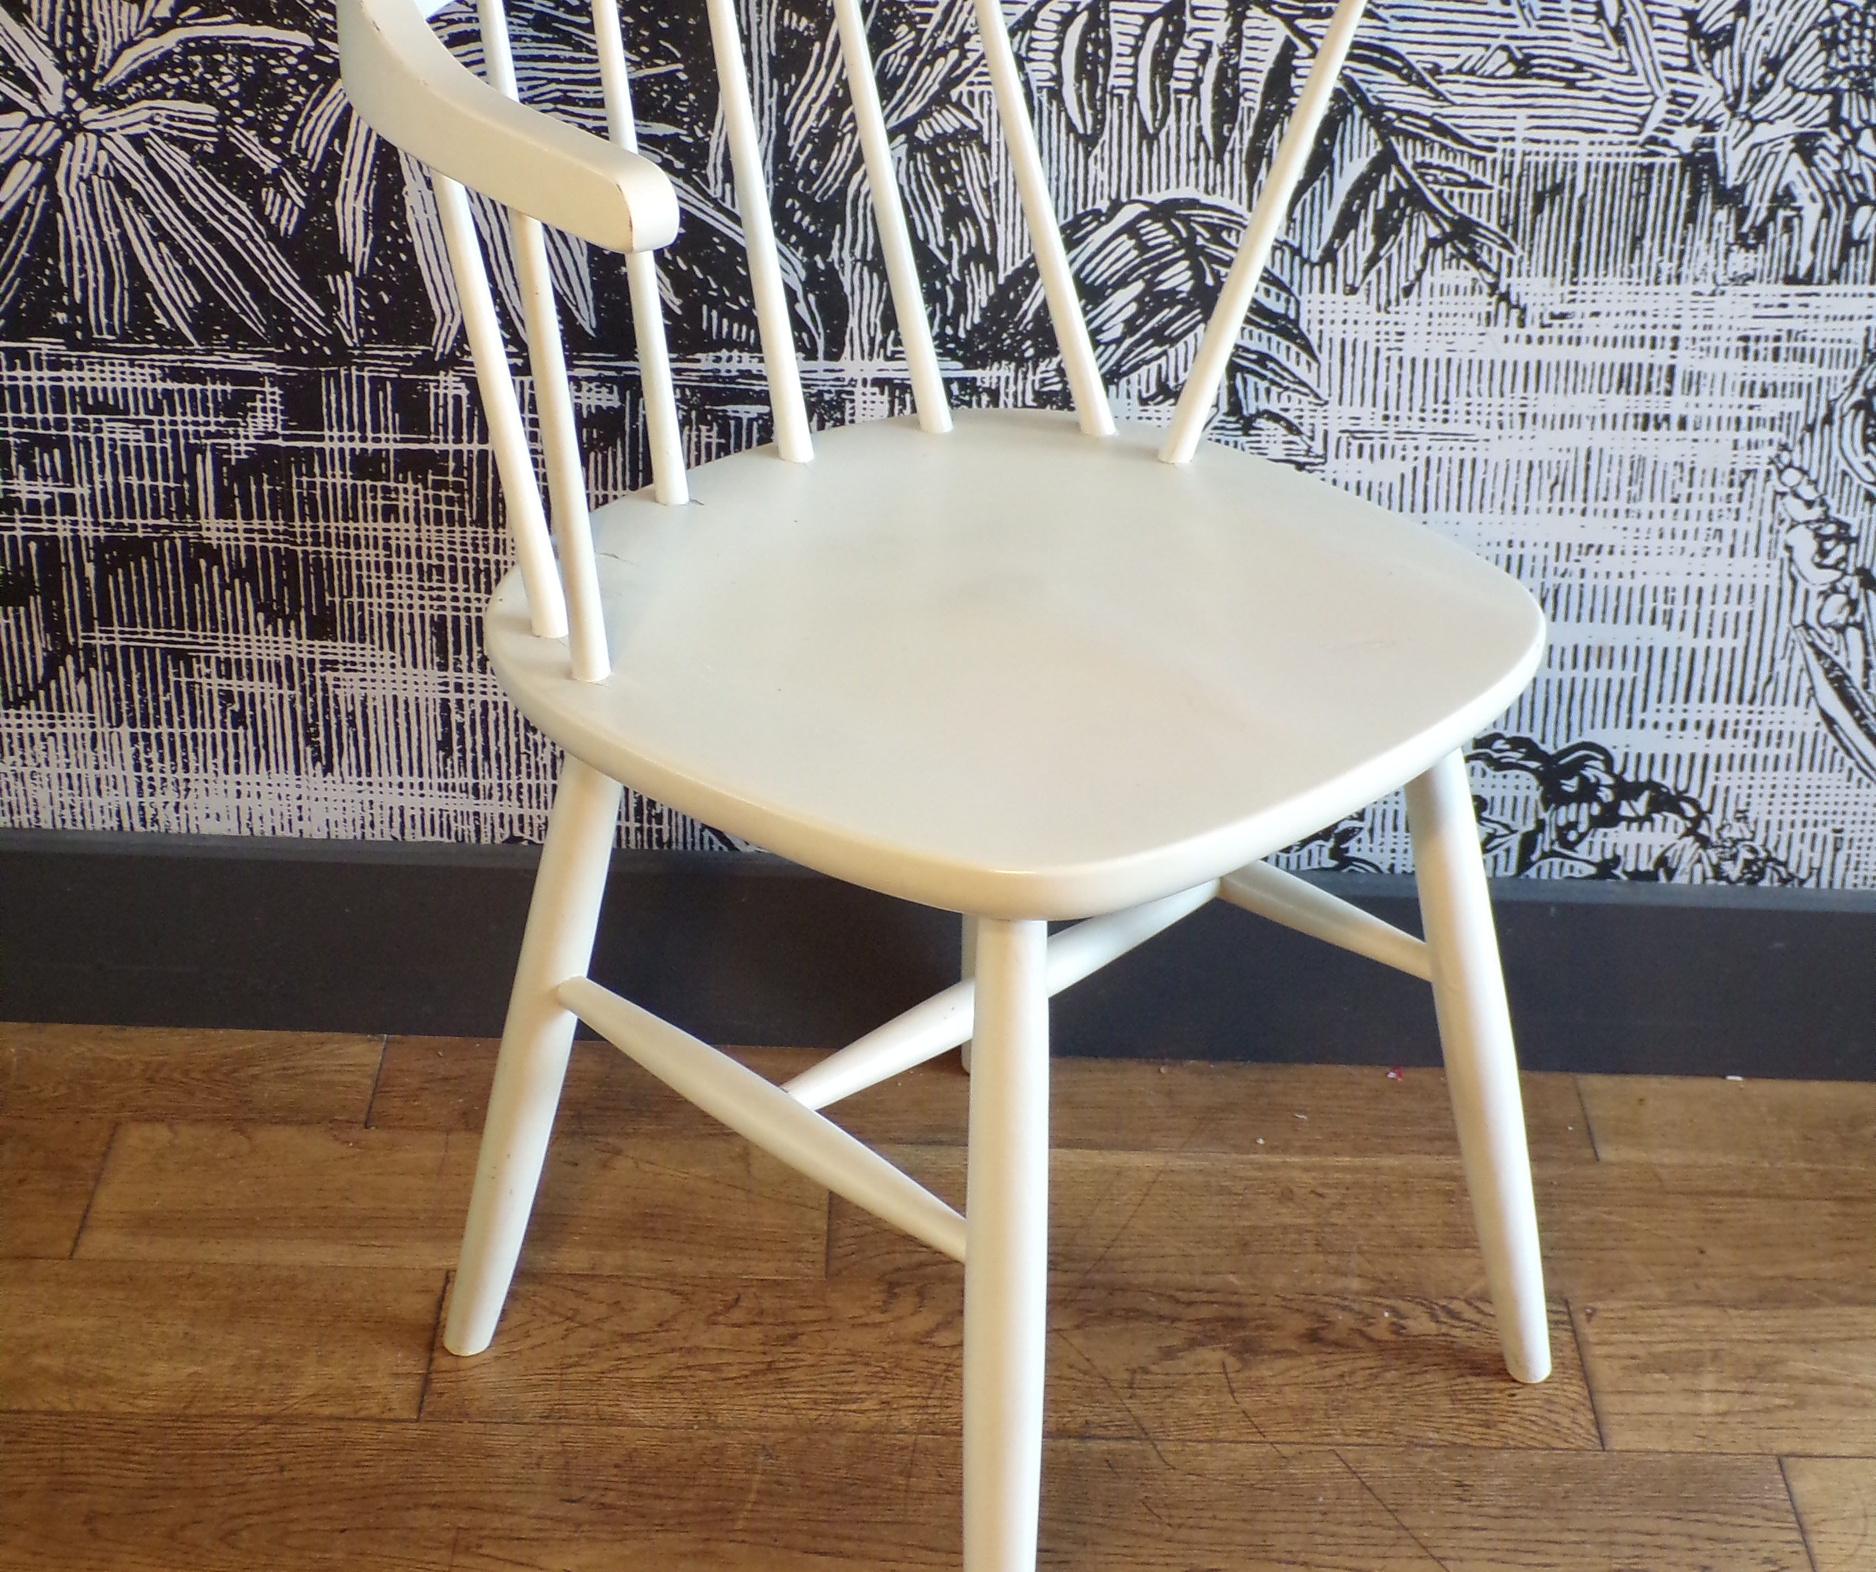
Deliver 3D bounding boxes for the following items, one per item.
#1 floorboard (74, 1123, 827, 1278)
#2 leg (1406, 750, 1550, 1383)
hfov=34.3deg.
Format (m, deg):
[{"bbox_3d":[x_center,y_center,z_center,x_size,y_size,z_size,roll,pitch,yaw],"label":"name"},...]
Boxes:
[{"bbox_3d":[-0.261,0.235,1.678,0.405,0.018,0.117,2,32,-1],"label":"floorboard"},{"bbox_3d":[0.262,0.144,1.456,0.032,0.429,0.032,-39,44,-26],"label":"leg"}]

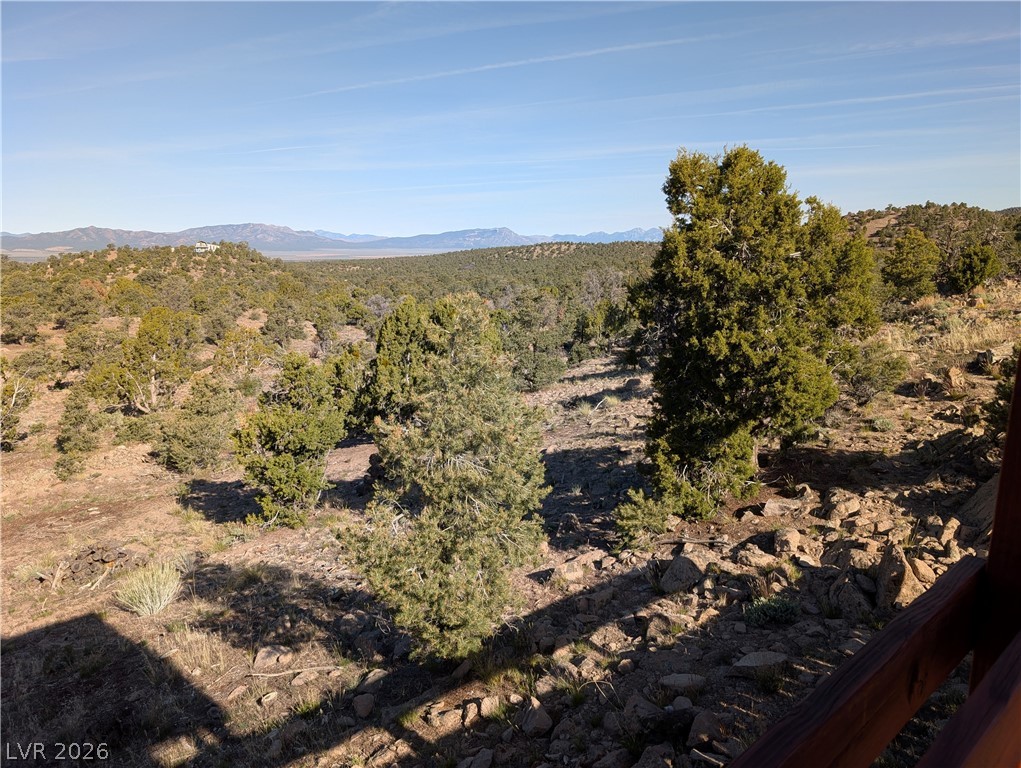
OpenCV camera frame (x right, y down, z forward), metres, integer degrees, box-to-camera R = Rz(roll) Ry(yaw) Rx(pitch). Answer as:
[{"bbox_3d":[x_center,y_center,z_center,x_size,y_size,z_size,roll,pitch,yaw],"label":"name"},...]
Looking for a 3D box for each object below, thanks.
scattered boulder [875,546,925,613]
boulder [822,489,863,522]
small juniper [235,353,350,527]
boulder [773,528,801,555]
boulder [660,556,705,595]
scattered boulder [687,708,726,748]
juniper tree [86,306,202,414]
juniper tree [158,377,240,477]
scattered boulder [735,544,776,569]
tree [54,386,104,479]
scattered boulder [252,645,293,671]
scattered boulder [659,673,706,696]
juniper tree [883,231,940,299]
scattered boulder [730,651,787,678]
[{"bbox_3d":[3.365,1.674,6.104,0.367,0.584,0.276,7,13,30],"label":"scattered boulder"},{"bbox_3d":[3.739,1.368,7.984,0.405,0.356,0.324,5,12,26],"label":"boulder"},{"bbox_3d":[-3.084,0.785,10.041,1.513,2.455,1.437,-4,12,-17],"label":"small juniper"},{"bbox_3d":[2.893,1.645,7.402,0.251,0.254,0.214,5,12,22],"label":"boulder"},{"bbox_3d":[2.323,2.568,9.519,0.632,0.420,0.506,3,11,14],"label":"boulder"},{"bbox_3d":[1.838,3.207,6.608,0.367,0.236,0.294,3,12,17],"label":"scattered boulder"},{"bbox_3d":[-14.337,-0.884,27.354,4.049,4.176,3.847,-6,12,-27],"label":"juniper tree"},{"bbox_3d":[-5.813,0.751,13.242,1.414,1.839,1.343,-5,12,-24],"label":"juniper tree"},{"bbox_3d":[3.479,2.419,10.023,0.584,0.260,0.467,4,12,20],"label":"scattered boulder"},{"bbox_3d":[-11.563,1.270,18.764,1.150,2.403,1.092,-7,13,-32],"label":"tree"},{"bbox_3d":[-2.918,3.321,8.652,0.480,0.221,0.384,-4,12,-20],"label":"scattered boulder"},{"bbox_3d":[1.325,2.317,5.467,0.360,0.111,0.198,3,11,15],"label":"scattered boulder"},{"bbox_3d":[19.091,-5.634,33.413,2.452,3.327,2.329,6,13,29],"label":"juniper tree"},{"bbox_3d":[1.963,2.221,5.618,0.420,0.133,0.231,4,12,21],"label":"scattered boulder"}]

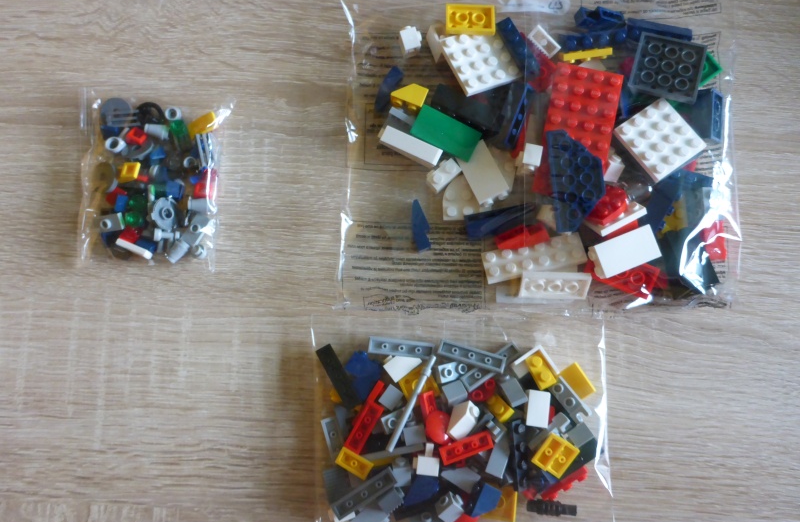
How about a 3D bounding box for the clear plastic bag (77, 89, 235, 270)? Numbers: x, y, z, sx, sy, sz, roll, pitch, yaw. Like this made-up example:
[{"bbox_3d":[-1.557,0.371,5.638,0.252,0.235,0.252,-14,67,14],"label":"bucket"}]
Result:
[{"bbox_3d":[-0.126,-0.042,0.321,0.072,0.018,0.091,1,81,0],"label":"clear plastic bag"}]

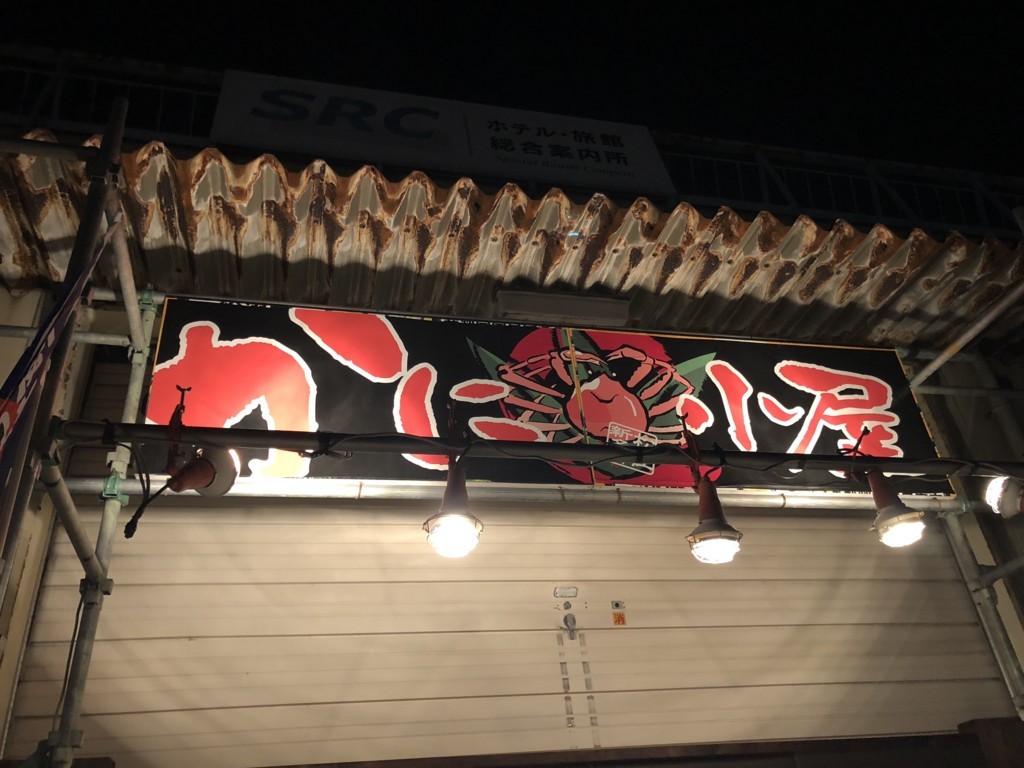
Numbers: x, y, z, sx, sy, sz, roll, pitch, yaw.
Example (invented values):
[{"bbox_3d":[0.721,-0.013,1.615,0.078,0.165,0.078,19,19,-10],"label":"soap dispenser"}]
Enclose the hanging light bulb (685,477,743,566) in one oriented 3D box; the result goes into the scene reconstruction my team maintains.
[{"bbox_3d":[0.560,0.385,2.358,0.158,0.260,0.158,4,-29,-14],"label":"hanging light bulb"}]

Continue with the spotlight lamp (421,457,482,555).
[{"bbox_3d":[-0.151,0.322,2.188,0.158,0.275,0.158,7,-31,-12],"label":"spotlight lamp"}]

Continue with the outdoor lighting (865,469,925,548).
[{"bbox_3d":[1.148,0.373,2.532,0.158,0.258,0.158,-1,-30,-17],"label":"outdoor lighting"}]

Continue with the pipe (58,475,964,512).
[{"bbox_3d":[0.241,0.425,3.123,3.585,0.049,0.049,3,-33,-14],"label":"pipe"}]

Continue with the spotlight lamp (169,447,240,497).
[{"bbox_3d":[-0.791,0.225,2.156,0.158,0.158,0.265,-17,4,18],"label":"spotlight lamp"}]

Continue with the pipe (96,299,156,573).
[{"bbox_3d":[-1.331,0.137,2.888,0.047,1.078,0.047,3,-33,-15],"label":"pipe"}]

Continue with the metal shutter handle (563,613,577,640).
[{"bbox_3d":[0.229,0.963,3.286,0.043,0.105,0.045,3,-33,-15],"label":"metal shutter handle"}]

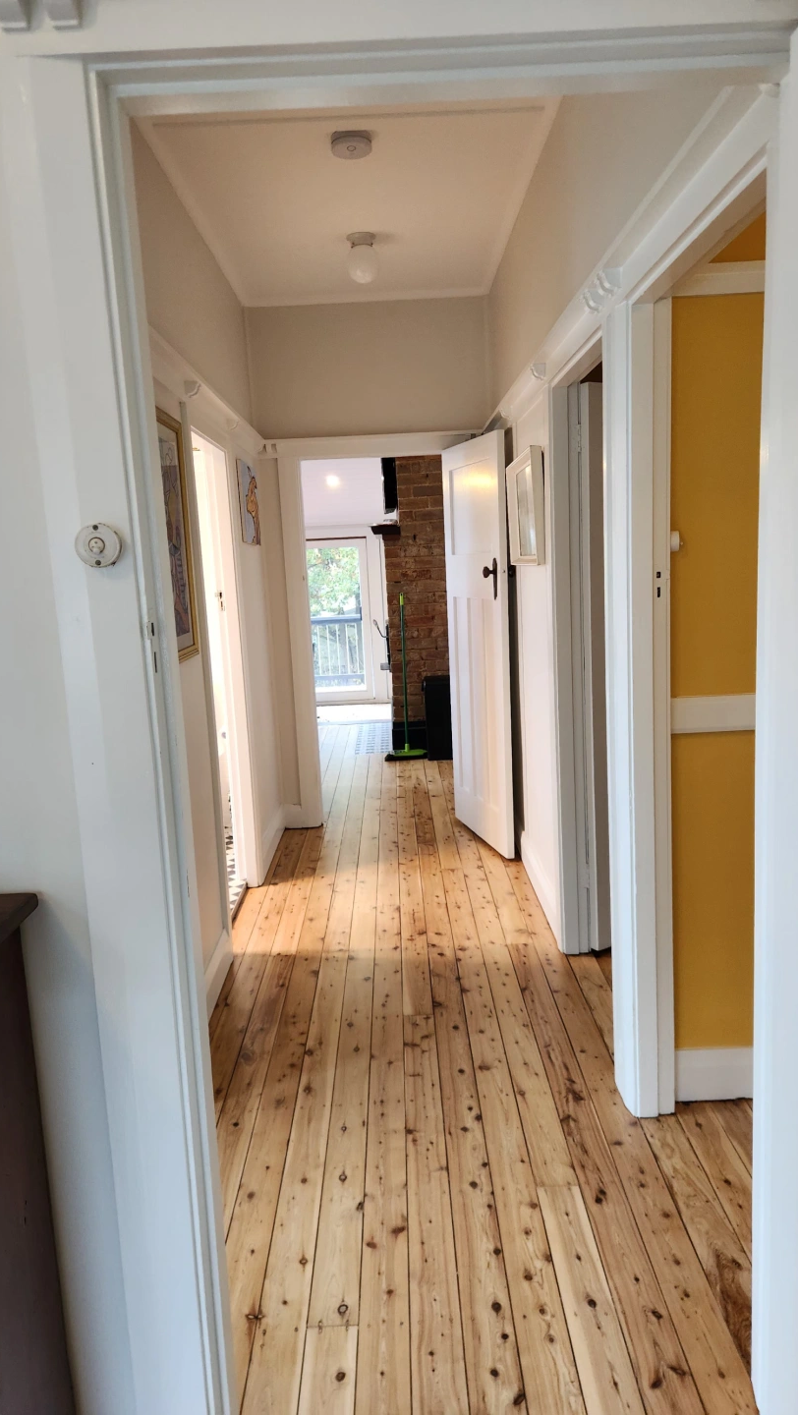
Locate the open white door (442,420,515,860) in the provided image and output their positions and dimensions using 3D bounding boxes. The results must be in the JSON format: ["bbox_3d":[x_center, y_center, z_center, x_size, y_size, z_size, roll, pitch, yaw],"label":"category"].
[{"bbox_3d":[0.401,-0.318,4.815,0.040,2.020,0.815,-5,9,-14],"label":"open white door"}]

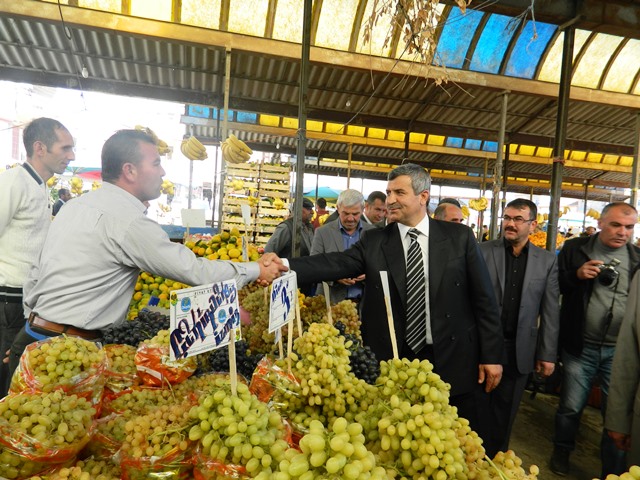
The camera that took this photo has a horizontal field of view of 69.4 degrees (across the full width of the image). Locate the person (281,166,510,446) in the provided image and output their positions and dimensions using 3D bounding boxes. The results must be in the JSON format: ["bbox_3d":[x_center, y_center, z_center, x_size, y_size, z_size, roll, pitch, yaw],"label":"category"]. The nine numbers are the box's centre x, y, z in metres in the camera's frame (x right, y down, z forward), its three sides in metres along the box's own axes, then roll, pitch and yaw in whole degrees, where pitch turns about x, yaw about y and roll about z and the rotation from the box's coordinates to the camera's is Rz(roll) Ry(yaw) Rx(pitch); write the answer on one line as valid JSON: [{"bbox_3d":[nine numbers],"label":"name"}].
[{"bbox_3d":[0.330,0.575,1.970,0.780,1.770,0.620,5,4,25],"label":"person"}]

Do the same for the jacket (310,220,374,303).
[{"bbox_3d":[0.165,0.250,2.930,0.520,0.740,0.360,3,4,0],"label":"jacket"}]

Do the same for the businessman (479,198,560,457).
[{"bbox_3d":[1.085,0.613,2.650,0.530,1.700,0.340,5,4,30],"label":"businessman"}]

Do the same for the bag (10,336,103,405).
[{"bbox_3d":[-0.642,0.330,1.130,0.240,0.190,0.230,2,4,-20],"label":"bag"}]

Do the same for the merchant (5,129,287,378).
[{"bbox_3d":[-0.600,0.491,1.700,0.950,1.680,0.520,2,4,-23],"label":"merchant"}]

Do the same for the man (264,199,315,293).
[{"bbox_3d":[-0.280,0.439,4.300,0.400,1.680,0.520,6,5,38],"label":"man"}]

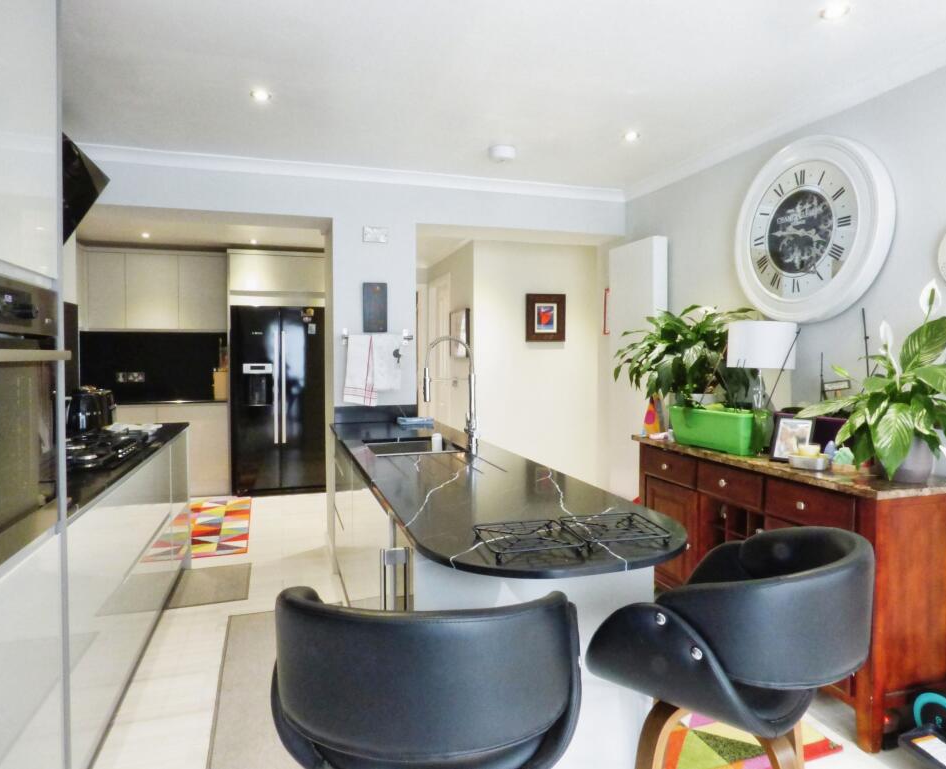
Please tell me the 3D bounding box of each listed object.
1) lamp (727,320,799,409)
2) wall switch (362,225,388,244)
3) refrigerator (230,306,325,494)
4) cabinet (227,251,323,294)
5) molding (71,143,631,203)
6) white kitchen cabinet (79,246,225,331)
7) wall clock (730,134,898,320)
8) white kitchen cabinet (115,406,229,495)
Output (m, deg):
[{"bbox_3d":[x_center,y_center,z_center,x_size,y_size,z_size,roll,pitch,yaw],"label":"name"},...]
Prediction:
[{"bbox_3d":[1.344,0.006,2.754,0.320,0.590,0.320,-1,3,-18],"label":"lamp"},{"bbox_3d":[-0.592,-0.907,3.584,0.147,0.090,0.012,-1,3,-18],"label":"wall switch"},{"bbox_3d":[-1.924,0.149,5.927,0.900,1.795,0.700,-1,3,-18],"label":"refrigerator"},{"bbox_3d":[-1.950,-1.088,5.933,0.890,0.398,0.570,-1,3,-18],"label":"cabinet"},{"bbox_3d":[-0.524,-1.255,3.539,3.358,0.075,0.075,-1,3,-18],"label":"molding"},{"bbox_3d":[-3.012,-0.885,5.700,1.220,0.753,0.340,-1,3,-18],"label":"white kitchen cabinet"},{"bbox_3d":[1.504,-0.691,2.690,0.065,0.805,0.805,-1,3,-18],"label":"wall clock"},{"bbox_3d":[-2.892,0.610,5.689,1.065,0.905,0.580,-1,3,-18],"label":"white kitchen cabinet"}]

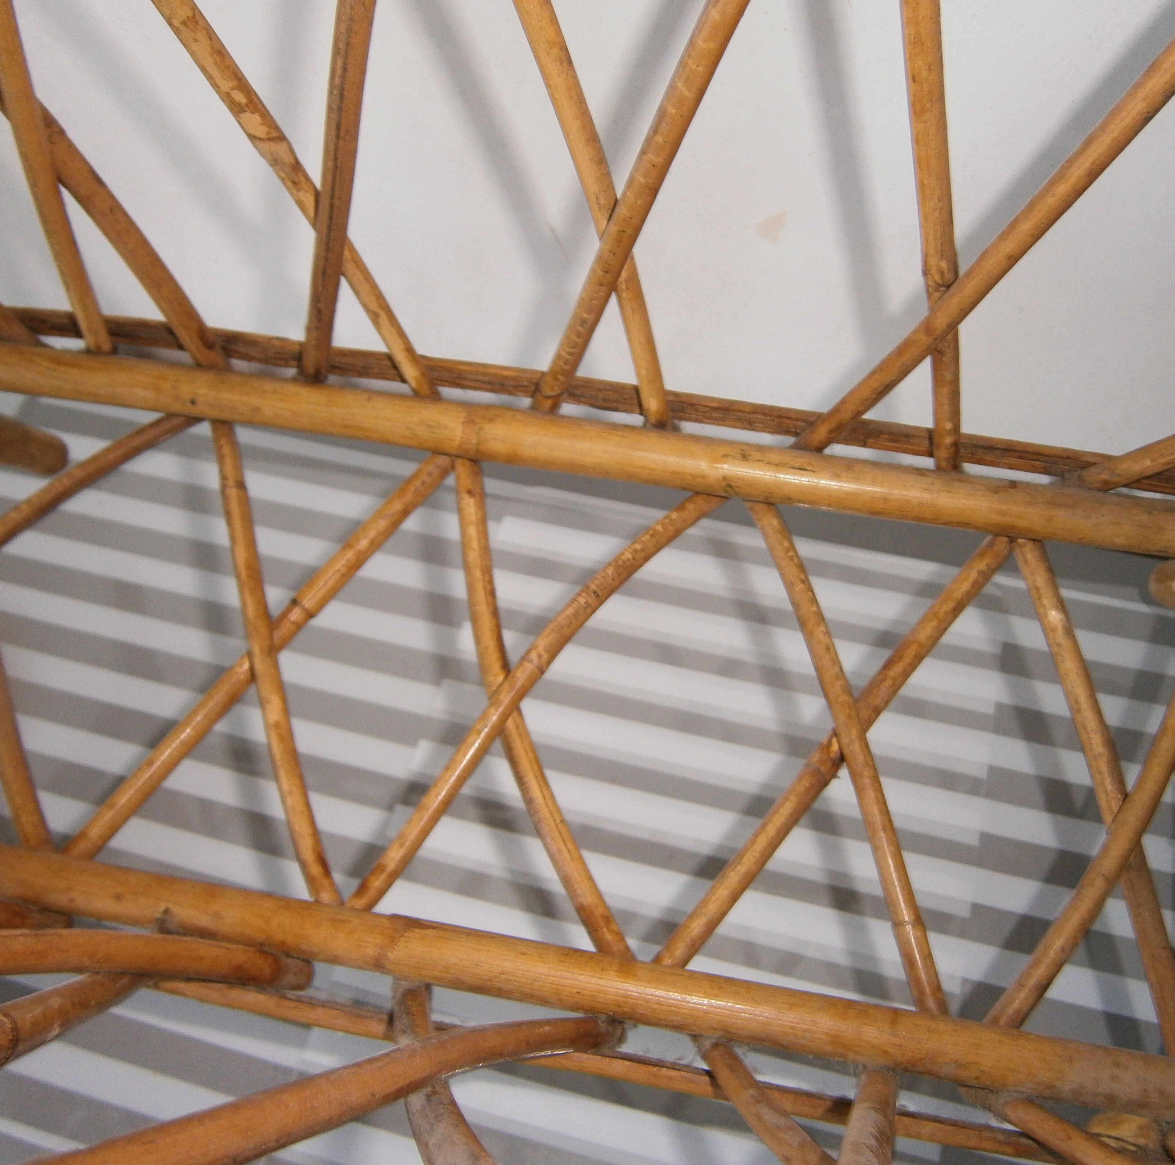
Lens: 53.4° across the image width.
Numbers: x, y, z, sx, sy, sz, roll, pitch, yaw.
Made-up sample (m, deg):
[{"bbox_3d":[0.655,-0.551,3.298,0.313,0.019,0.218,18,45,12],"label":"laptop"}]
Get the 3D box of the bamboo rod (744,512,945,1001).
[{"bbox_3d":[0.123,0.074,0.563,0.021,0.016,0.278,-15,69,-1],"label":"bamboo rod"}]

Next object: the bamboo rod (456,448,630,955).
[{"bbox_3d":[-0.024,0.051,0.584,0.026,0.016,0.288,-16,69,-1],"label":"bamboo rod"}]

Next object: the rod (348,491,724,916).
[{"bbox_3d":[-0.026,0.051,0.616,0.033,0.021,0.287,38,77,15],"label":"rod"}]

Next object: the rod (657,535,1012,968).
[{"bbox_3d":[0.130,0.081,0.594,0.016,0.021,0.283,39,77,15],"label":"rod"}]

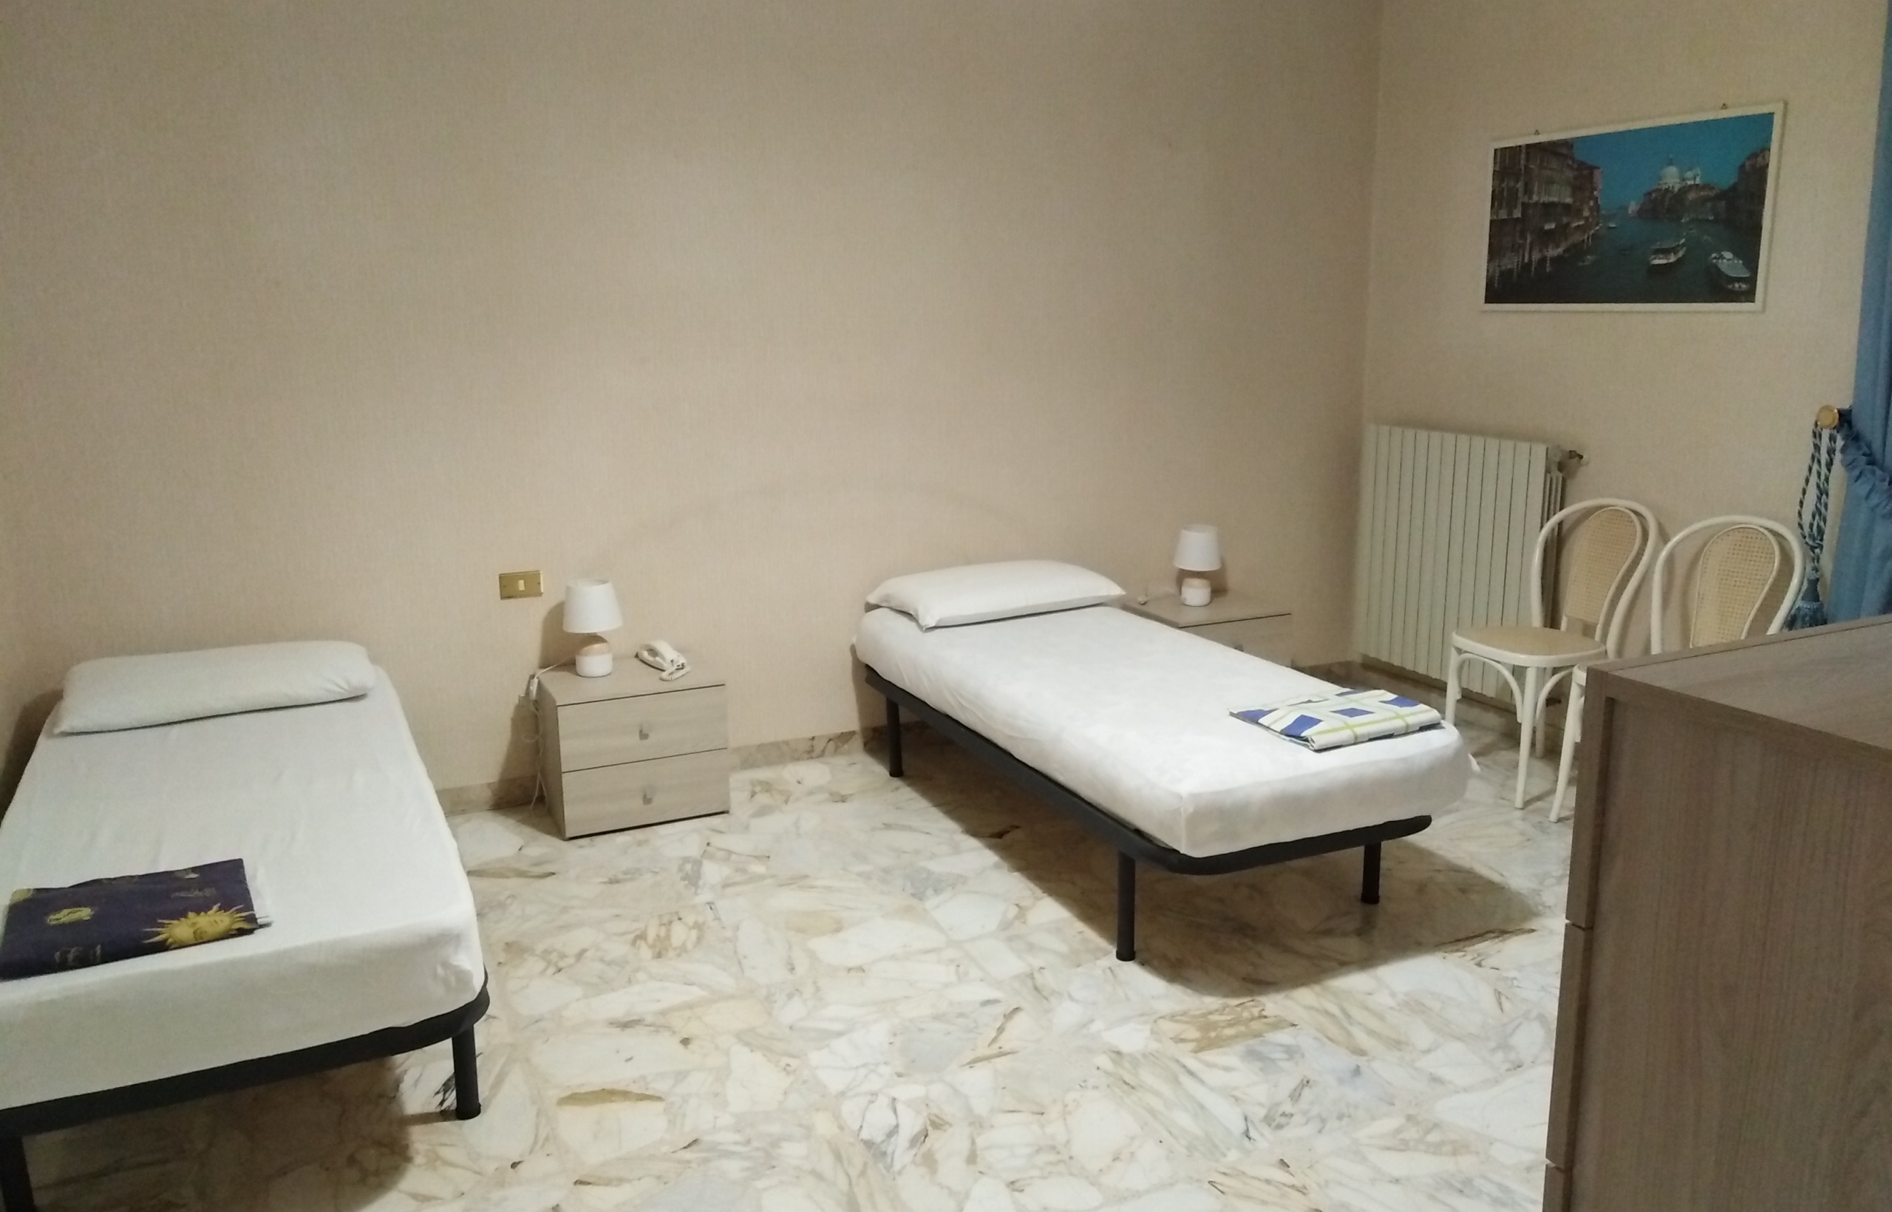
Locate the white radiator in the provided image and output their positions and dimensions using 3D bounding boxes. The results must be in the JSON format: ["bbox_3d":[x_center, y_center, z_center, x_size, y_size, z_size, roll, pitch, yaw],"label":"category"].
[{"bbox_3d":[1.763,-0.168,4.941,0.100,0.865,0.890,-6,14,-21],"label":"white radiator"}]

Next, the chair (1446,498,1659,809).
[{"bbox_3d":[1.832,0.118,4.381,0.500,0.890,0.450,-6,14,-21],"label":"chair"}]

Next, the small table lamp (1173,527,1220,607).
[{"bbox_3d":[0.911,-0.142,5.143,0.175,0.275,0.175,-1,13,0],"label":"small table lamp"}]

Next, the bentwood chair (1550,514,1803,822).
[{"bbox_3d":[2.009,0.205,3.954,0.500,0.890,0.450,-6,14,-21],"label":"bentwood chair"}]

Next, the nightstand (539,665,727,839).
[{"bbox_3d":[-0.963,0.425,4.403,0.480,0.413,0.385,-6,14,-21],"label":"nightstand"}]

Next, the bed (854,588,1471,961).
[{"bbox_3d":[0.493,0.418,4.111,0.840,0.490,1.930,-7,14,-22],"label":"bed"}]

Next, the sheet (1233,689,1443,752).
[{"bbox_3d":[0.986,0.275,3.536,0.420,0.042,0.310,-7,14,-24],"label":"sheet"}]

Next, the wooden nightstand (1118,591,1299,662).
[{"bbox_3d":[0.931,0.217,5.117,0.470,0.413,0.390,-6,14,-21],"label":"wooden nightstand"}]

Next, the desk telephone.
[{"bbox_3d":[-0.897,0.160,4.447,0.130,0.080,0.210,-11,16,-37],"label":"desk telephone"}]

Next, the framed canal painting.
[{"bbox_3d":[1.995,-1.157,4.250,0.025,0.546,1.056,-6,14,-21],"label":"framed canal painting"}]

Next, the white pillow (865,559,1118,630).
[{"bbox_3d":[0.186,-0.043,4.793,0.800,0.125,0.380,-7,14,-23],"label":"white pillow"}]

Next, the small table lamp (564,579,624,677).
[{"bbox_3d":[-1.083,0.077,4.378,0.180,0.280,0.180,-6,14,-21],"label":"small table lamp"}]

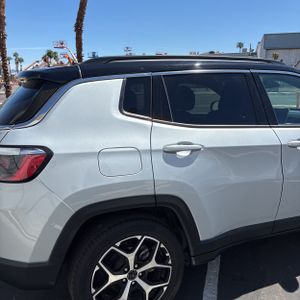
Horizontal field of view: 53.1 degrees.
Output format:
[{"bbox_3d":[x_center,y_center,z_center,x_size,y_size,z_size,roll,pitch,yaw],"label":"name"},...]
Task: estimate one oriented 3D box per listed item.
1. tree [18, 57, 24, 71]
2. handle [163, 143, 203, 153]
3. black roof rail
[{"bbox_3d":[-43.621,-27.016,102.963,2.300,8.983,2.300,-6,14,-22],"label":"tree"},{"bbox_3d":[0.188,-0.007,1.683,0.240,0.042,0.050,-4,14,-17],"label":"handle"},{"bbox_3d":[0.276,-0.578,1.945,1.397,0.050,0.060,-4,14,-17],"label":"black roof rail"}]

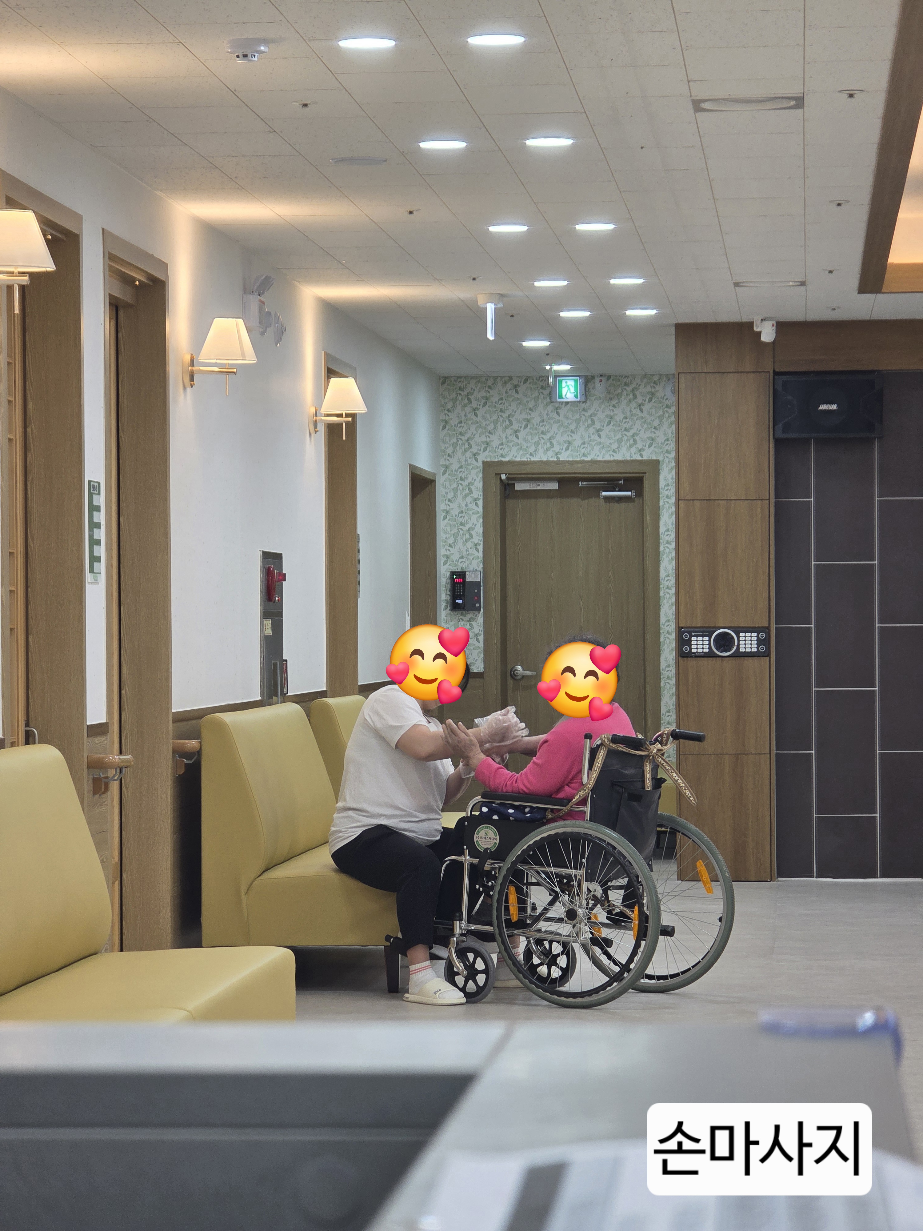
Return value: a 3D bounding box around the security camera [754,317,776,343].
[{"bbox_3d":[1.436,-1.350,19.324,0.100,0.120,0.090,0,0,-25],"label":"security camera"}]

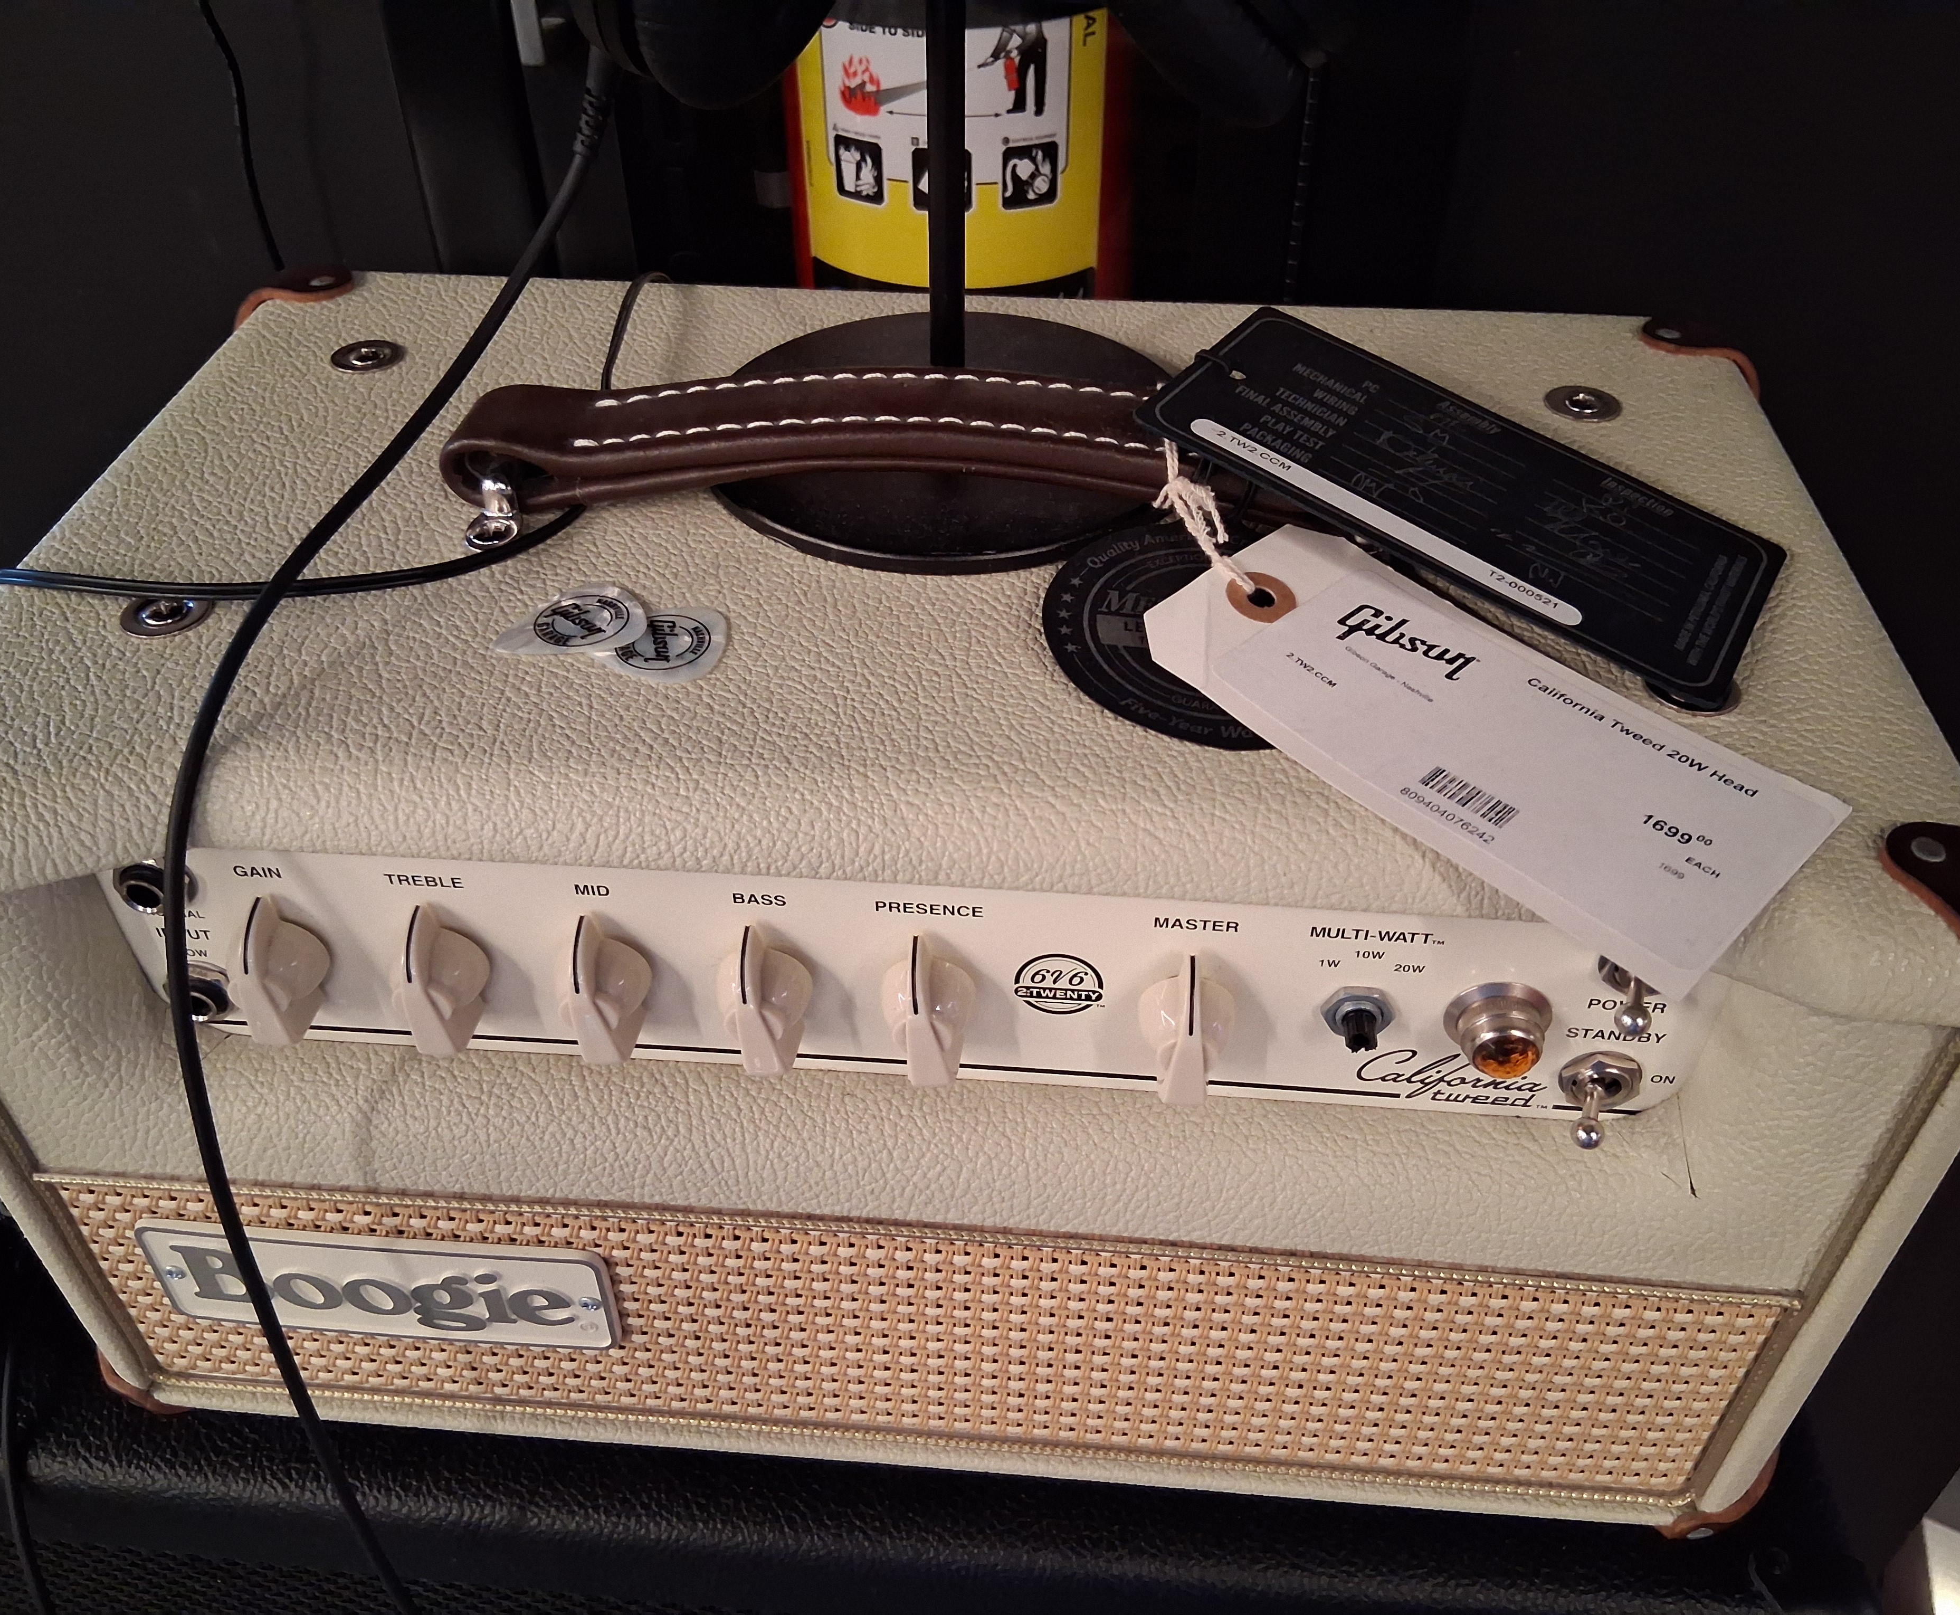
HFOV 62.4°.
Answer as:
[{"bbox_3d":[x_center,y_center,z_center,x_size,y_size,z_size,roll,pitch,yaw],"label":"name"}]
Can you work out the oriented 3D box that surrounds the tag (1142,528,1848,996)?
[{"bbox_3d":[0.092,-0.017,0.310,0.062,0.006,0.126,-31,51,-28],"label":"tag"}]

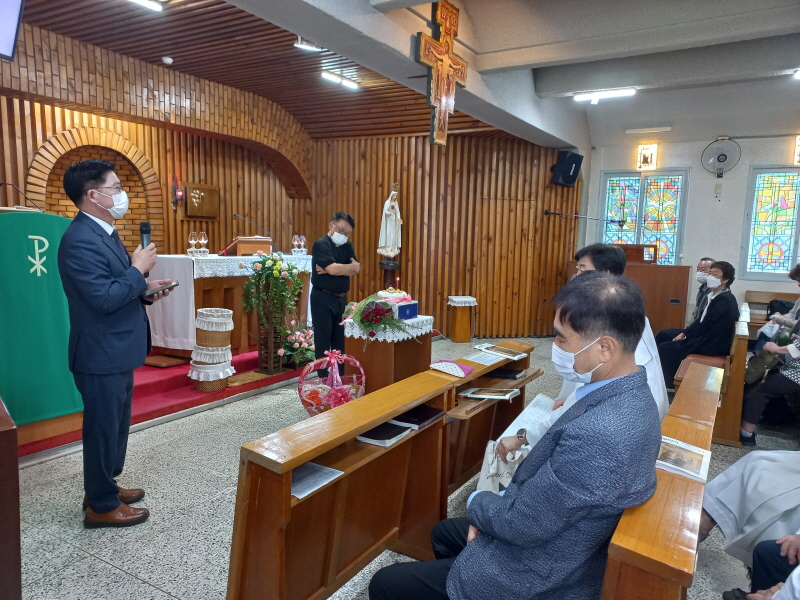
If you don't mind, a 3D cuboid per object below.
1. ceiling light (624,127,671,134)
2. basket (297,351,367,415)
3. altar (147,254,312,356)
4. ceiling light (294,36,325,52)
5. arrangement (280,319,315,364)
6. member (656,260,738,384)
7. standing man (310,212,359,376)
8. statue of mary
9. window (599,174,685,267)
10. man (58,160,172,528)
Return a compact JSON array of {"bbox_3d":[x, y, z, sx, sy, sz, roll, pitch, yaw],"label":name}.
[{"bbox_3d":[2.970,-2.026,6.905,0.540,0.060,0.080,6,10,31],"label":"ceiling light"},{"bbox_3d":[-0.505,0.644,4.338,0.490,0.560,0.380,0,8,-8],"label":"basket"},{"bbox_3d":[-1.666,0.007,5.827,0.720,0.920,1.558,6,10,32],"label":"altar"},{"bbox_3d":[-0.781,-2.178,4.935,0.320,0.140,0.100,-5,10,-37],"label":"ceiling light"},{"bbox_3d":[-0.980,0.413,5.576,0.380,0.460,0.320,-4,10,-35],"label":"arrangement"},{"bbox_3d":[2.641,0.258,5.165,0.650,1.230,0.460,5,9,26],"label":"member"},{"bbox_3d":[-0.602,-0.016,5.351,0.340,1.570,0.450,9,11,41],"label":"standing man"},{"bbox_3d":[-0.134,-1.049,7.724,0.320,0.960,0.270,-1,9,-18],"label":"statue of mary"},{"bbox_3d":[3.043,-0.996,7.291,0.960,1.240,0.100,6,10,31],"label":"window"},{"bbox_3d":[-1.381,0.225,2.866,0.510,1.770,0.470,-1,9,-17],"label":"man"}]

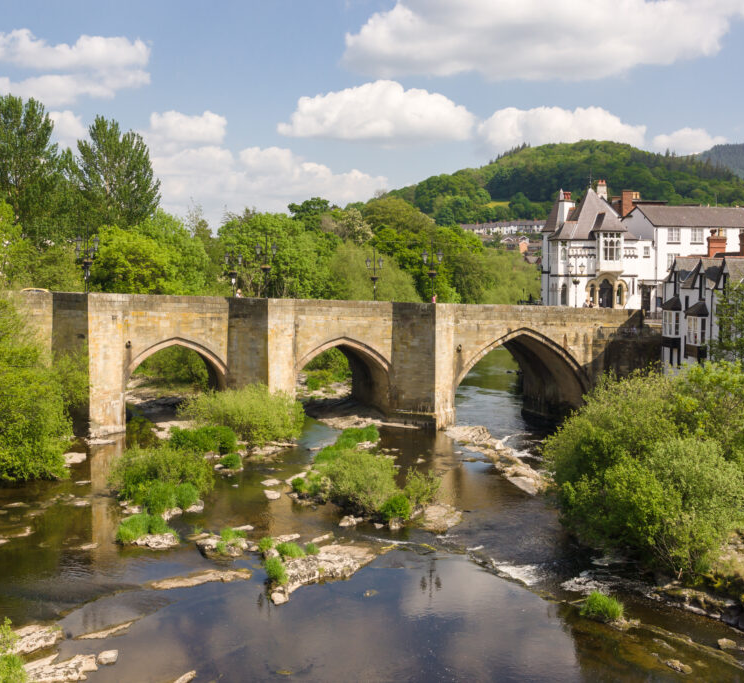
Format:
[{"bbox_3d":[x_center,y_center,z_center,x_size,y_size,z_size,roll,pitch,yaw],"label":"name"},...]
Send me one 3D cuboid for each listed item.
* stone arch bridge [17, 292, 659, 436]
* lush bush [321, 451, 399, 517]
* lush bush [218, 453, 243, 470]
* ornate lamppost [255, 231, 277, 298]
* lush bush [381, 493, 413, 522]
[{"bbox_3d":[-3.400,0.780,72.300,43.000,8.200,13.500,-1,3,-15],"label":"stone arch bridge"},{"bbox_3d":[-0.410,4.882,39.520,2.900,2.200,2.700,0,2,0],"label":"lush bush"},{"bbox_3d":[-6.403,5.430,50.200,1.080,0.750,0.950,0,2,0],"label":"lush bush"},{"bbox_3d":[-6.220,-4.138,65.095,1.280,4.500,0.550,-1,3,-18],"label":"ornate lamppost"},{"bbox_3d":[0.846,5.696,38.300,1.100,0.950,1.000,0,2,0],"label":"lush bush"}]

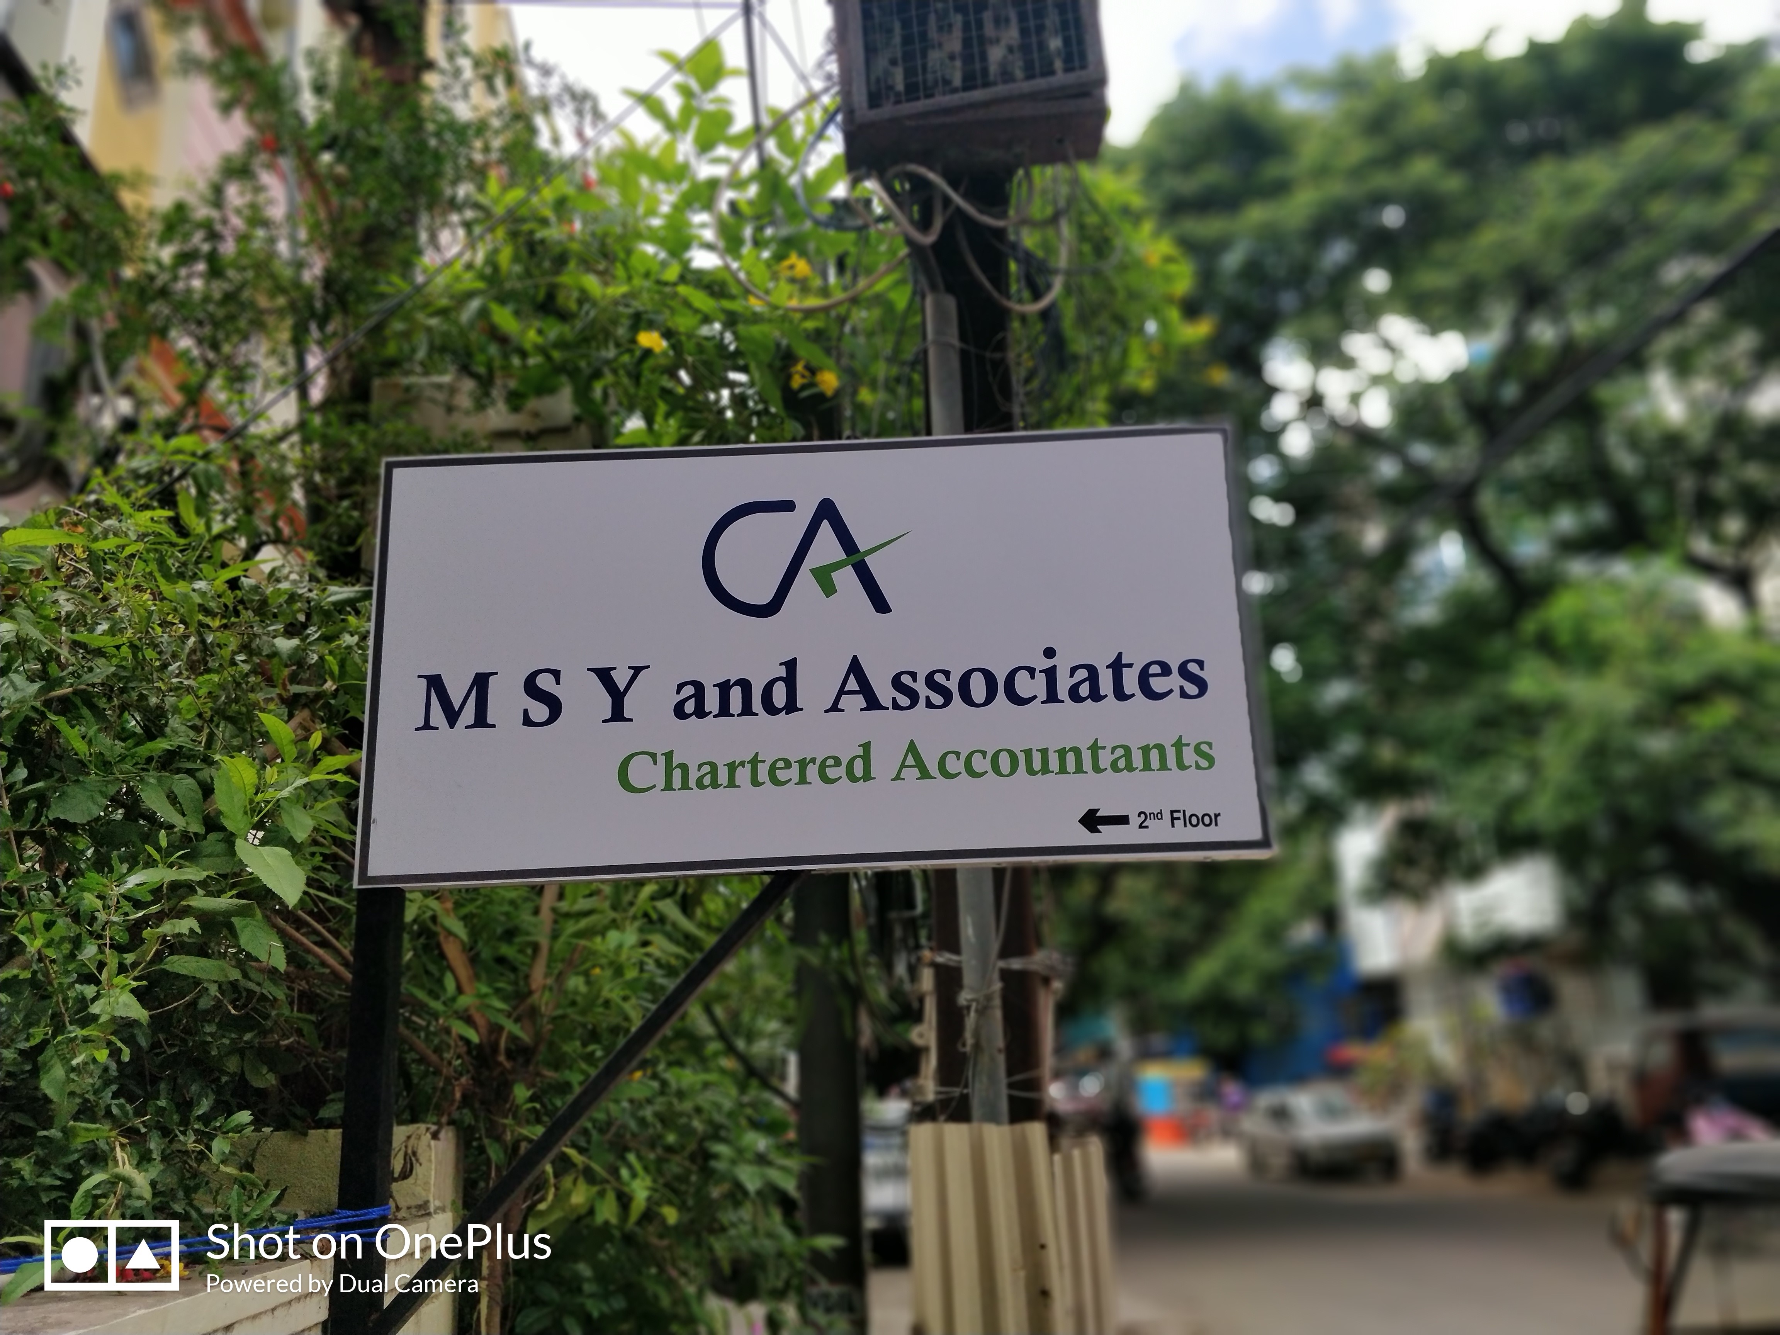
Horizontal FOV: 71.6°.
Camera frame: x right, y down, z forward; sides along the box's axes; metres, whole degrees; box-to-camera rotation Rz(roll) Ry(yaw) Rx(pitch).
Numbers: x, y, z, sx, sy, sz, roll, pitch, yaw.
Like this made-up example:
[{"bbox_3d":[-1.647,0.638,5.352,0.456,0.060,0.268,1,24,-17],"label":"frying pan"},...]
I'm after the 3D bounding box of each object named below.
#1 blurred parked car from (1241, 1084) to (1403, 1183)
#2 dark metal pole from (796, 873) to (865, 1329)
[{"bbox_3d":[7.650,8.300,22.050,1.600,1.420,3.850,-1,-17,-4],"label":"blurred parked car"},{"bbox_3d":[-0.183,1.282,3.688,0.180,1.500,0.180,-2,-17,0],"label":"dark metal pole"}]

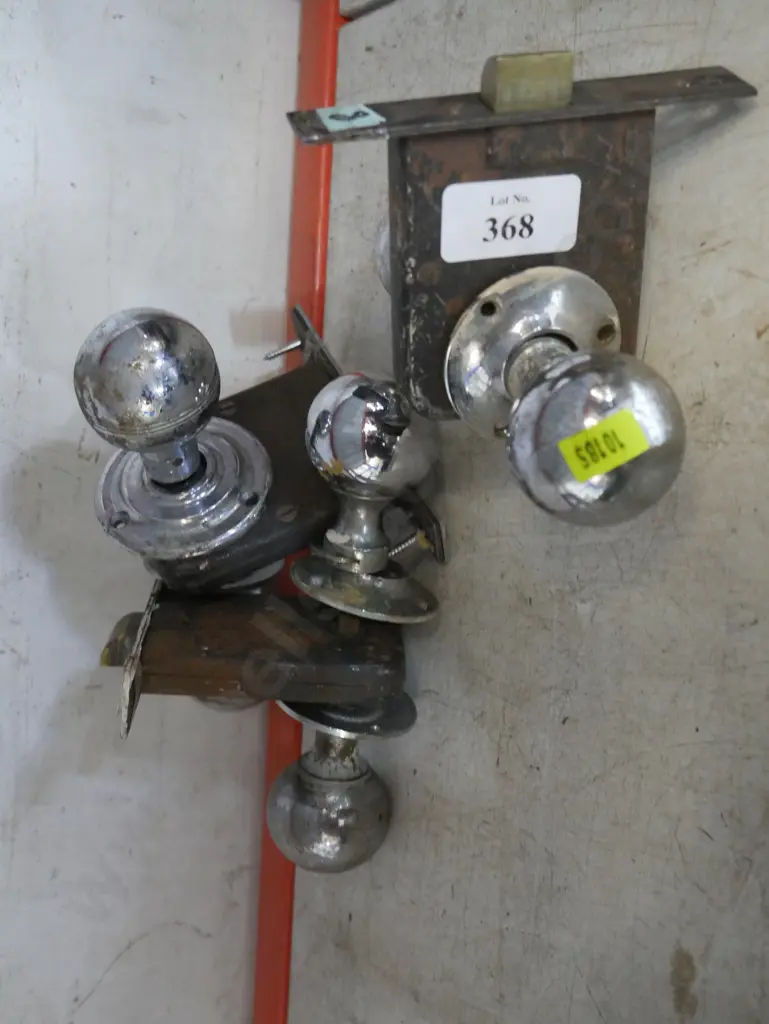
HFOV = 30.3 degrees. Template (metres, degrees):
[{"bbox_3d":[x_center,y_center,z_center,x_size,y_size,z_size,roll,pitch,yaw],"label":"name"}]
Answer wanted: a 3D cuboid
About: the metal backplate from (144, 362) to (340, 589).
[{"bbox_3d":[-0.056,-0.013,0.563,0.076,0.096,0.018,58,166,36],"label":"metal backplate"}]

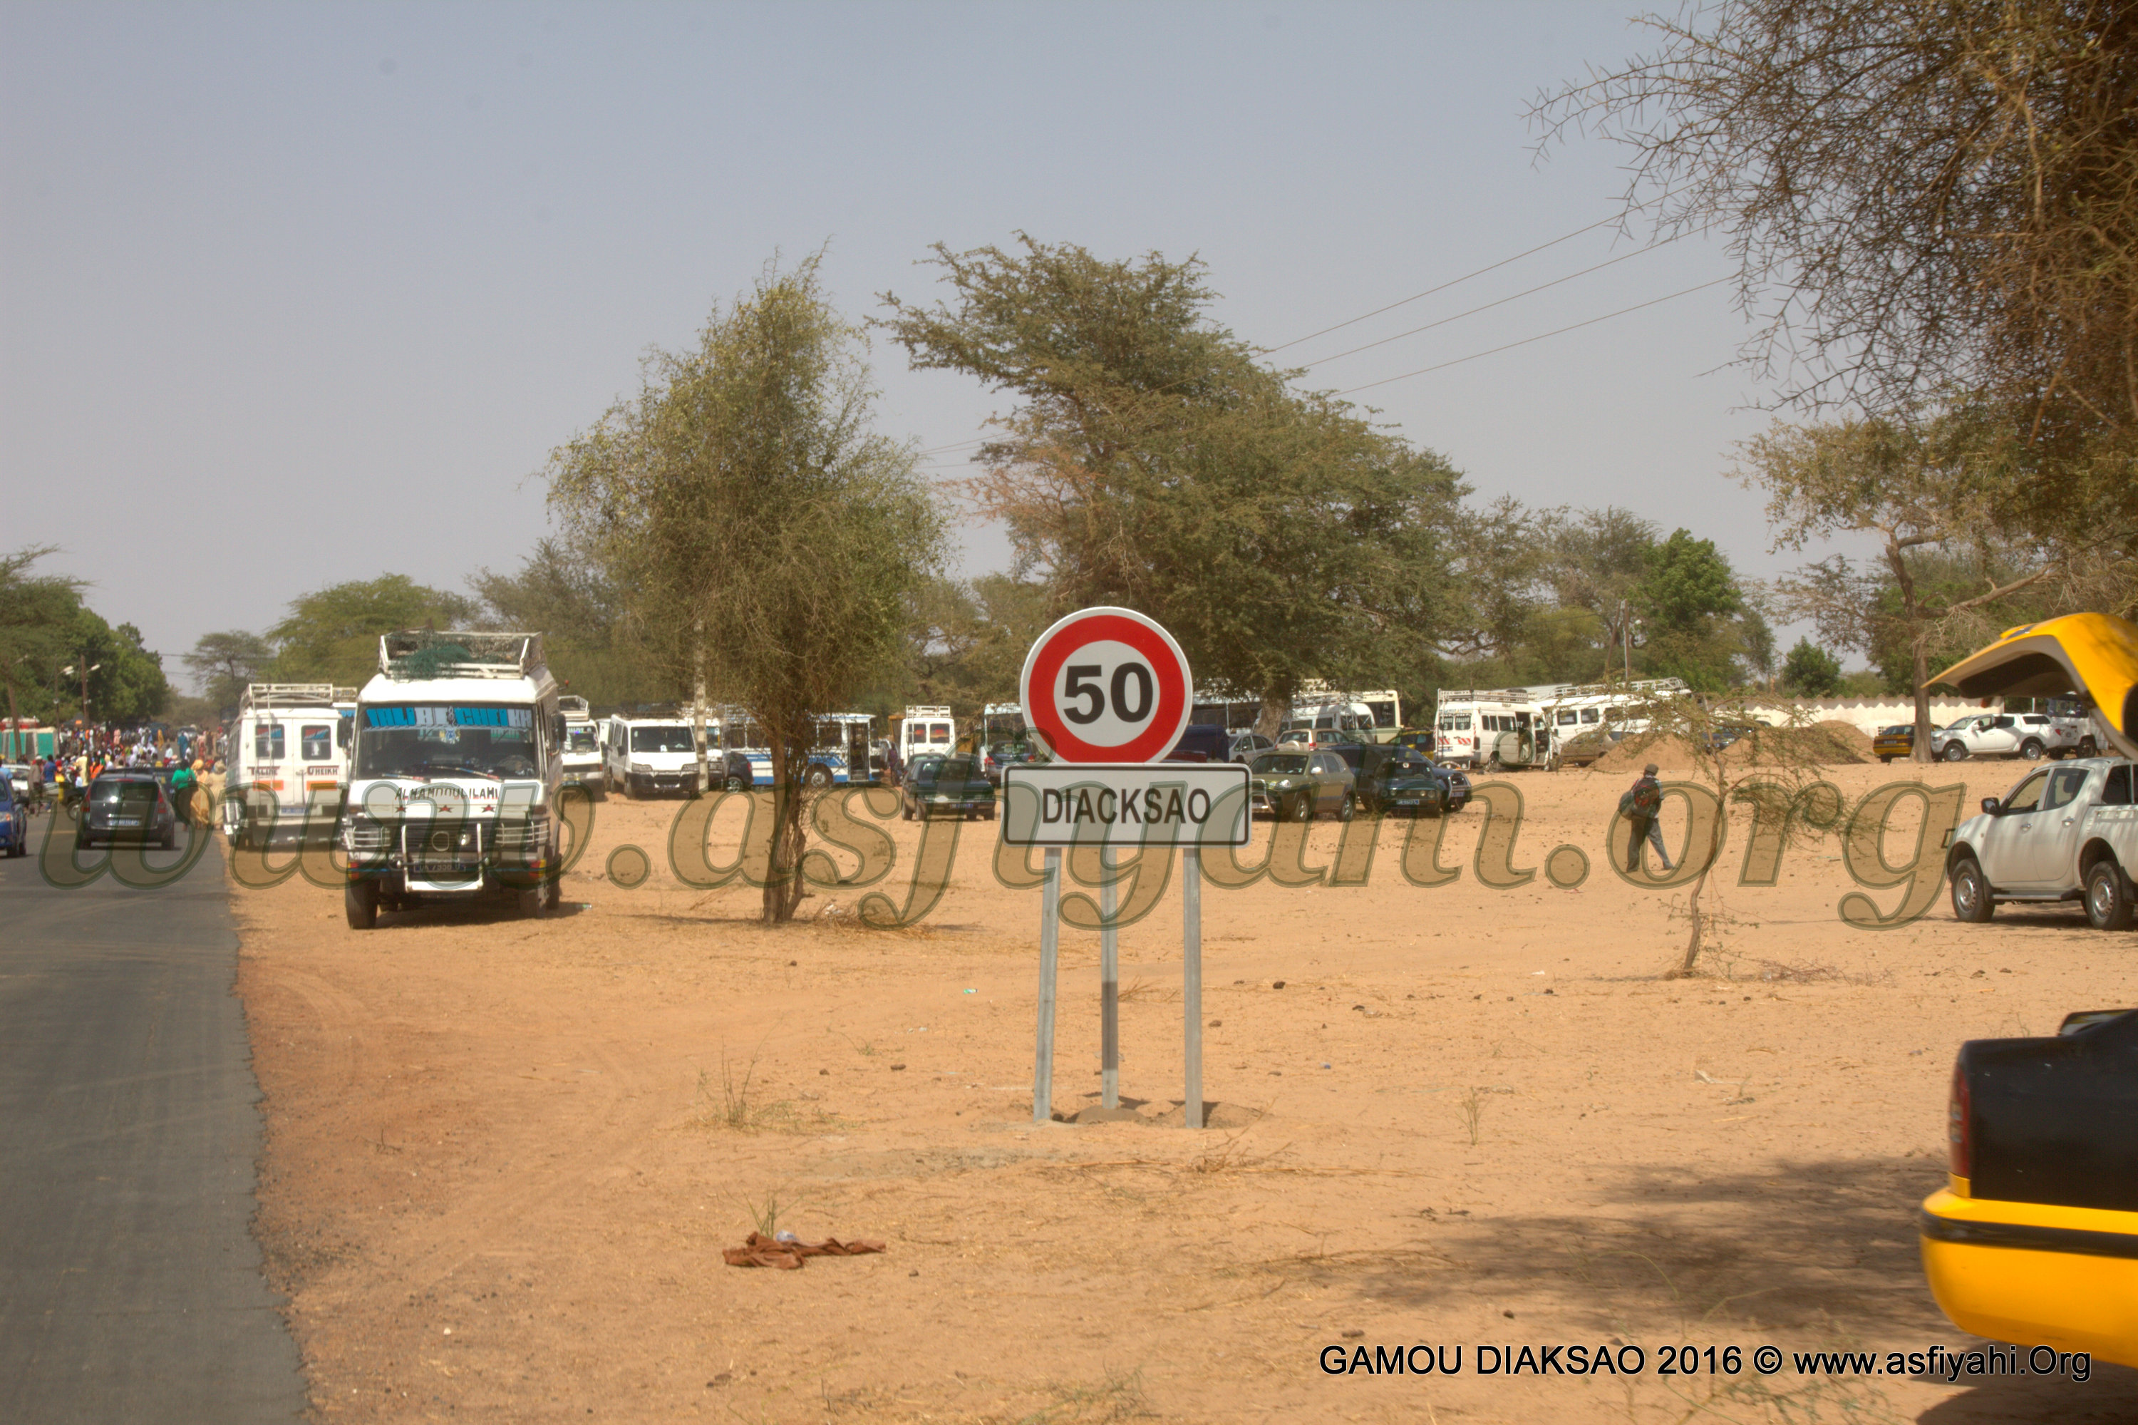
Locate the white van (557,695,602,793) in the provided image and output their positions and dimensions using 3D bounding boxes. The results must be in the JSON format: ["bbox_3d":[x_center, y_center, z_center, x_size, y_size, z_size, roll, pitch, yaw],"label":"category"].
[{"bbox_3d":[-14.600,1.060,126.500,1.970,2.950,5.100,0,0,-9],"label":"white van"}]

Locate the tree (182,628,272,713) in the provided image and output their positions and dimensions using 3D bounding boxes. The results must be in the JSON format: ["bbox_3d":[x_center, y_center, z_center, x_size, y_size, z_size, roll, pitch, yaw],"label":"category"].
[{"bbox_3d":[-61.010,-1.580,315.000,6.800,8.740,7.000,0,0,0],"label":"tree"}]

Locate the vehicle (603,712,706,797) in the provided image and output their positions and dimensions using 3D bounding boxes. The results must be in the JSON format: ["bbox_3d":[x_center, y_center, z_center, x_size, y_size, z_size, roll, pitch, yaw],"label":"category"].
[{"bbox_3d":[-11.500,1.190,119.900,1.990,2.330,4.950,0,0,-11],"label":"vehicle"}]

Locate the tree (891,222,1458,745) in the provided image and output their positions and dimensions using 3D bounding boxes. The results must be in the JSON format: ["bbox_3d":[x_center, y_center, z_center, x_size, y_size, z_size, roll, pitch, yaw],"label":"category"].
[{"bbox_3d":[3.360,-6.780,143.000,19.350,17.970,17.500,0,0,0],"label":"tree"}]

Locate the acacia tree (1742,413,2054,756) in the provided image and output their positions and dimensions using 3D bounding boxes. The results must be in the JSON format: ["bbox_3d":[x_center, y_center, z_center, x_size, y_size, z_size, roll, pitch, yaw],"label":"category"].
[{"bbox_3d":[30.610,-4.550,159.000,11.890,12.840,11.500,0,0,0],"label":"acacia tree"}]

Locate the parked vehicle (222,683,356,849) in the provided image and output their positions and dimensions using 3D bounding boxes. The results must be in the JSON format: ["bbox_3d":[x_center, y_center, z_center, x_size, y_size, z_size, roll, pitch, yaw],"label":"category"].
[{"bbox_3d":[-15.370,1.020,85.100,2.030,3.120,5.500,0,0,-13],"label":"parked vehicle"}]

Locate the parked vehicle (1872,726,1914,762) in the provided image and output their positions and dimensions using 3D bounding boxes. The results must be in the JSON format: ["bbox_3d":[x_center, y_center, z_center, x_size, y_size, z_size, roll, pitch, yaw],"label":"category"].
[{"bbox_3d":[32.500,1.200,165.000,1.720,1.420,4.400,0,0,41],"label":"parked vehicle"}]

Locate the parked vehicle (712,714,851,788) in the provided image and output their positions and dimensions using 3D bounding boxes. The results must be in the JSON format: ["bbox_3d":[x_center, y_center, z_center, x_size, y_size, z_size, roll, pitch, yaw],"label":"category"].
[{"bbox_3d":[-9.849,1.349,149.000,6.800,2.600,2.200,0,0,-2],"label":"parked vehicle"}]

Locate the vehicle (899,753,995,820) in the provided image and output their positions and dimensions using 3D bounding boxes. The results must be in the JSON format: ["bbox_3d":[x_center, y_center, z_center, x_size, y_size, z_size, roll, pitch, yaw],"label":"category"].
[{"bbox_3d":[-2.714,1.757,98.500,1.700,1.400,4.450,0,0,-9],"label":"vehicle"}]

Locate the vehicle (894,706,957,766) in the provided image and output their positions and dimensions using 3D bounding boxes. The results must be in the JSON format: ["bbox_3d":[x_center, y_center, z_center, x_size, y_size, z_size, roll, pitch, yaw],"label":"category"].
[{"bbox_3d":[-5.090,1.200,157.200,1.980,2.900,5.400,0,0,-2],"label":"vehicle"}]

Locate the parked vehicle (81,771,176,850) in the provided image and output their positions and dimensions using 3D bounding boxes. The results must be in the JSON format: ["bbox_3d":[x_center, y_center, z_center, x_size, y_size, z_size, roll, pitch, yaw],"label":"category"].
[{"bbox_3d":[-18.010,1.886,83.000,1.780,1.480,4.450,0,0,-11],"label":"parked vehicle"}]

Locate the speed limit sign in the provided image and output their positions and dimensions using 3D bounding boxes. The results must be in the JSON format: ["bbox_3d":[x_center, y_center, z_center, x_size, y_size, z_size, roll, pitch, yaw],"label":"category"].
[{"bbox_3d":[0.188,-0.090,21.370,0.850,0.850,0.050,0,0,-2],"label":"speed limit sign"}]

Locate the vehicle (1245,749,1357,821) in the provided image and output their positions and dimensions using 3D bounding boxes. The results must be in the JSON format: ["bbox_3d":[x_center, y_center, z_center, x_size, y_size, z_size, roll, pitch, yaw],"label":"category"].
[{"bbox_3d":[5.130,1.741,102.000,1.820,1.700,4.330,0,0,27],"label":"vehicle"}]

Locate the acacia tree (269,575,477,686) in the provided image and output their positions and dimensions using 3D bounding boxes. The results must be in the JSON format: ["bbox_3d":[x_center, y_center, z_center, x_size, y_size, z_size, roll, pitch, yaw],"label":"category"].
[{"bbox_3d":[-36.030,-2.470,225.000,10.930,9.450,10.500,0,0,0],"label":"acacia tree"}]

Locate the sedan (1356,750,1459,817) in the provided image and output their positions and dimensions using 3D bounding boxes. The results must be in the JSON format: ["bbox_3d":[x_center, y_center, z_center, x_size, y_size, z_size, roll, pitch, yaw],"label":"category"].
[{"bbox_3d":[8.596,1.960,111.000,1.680,1.430,4.100,0,0,-2],"label":"sedan"}]

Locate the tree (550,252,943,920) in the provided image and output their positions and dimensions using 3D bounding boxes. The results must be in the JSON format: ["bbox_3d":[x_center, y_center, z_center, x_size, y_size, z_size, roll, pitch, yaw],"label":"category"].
[{"bbox_3d":[-3.487,-1.313,47.000,4.300,7.200,4.100,0,0,0],"label":"tree"}]

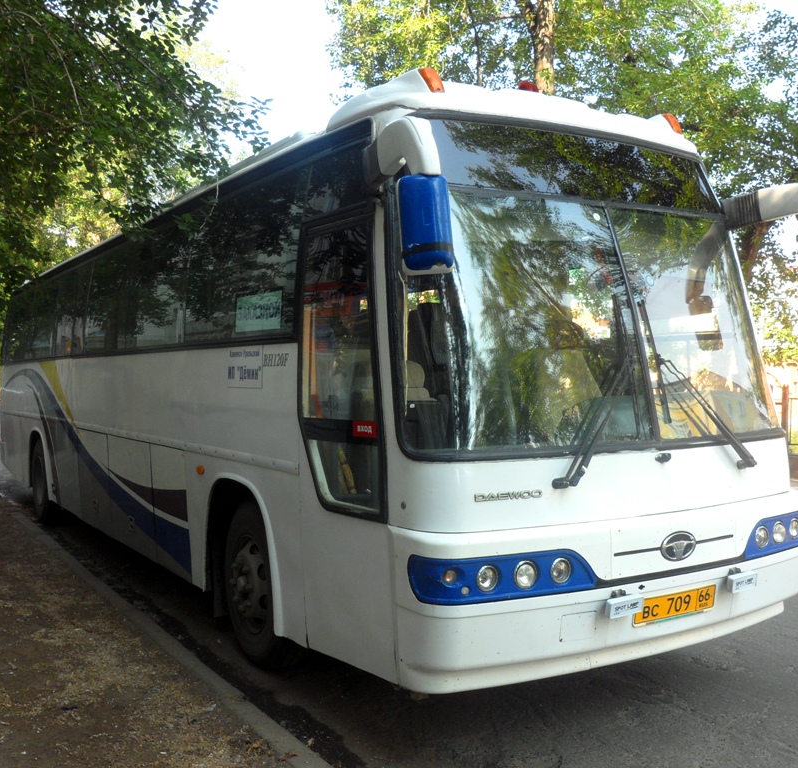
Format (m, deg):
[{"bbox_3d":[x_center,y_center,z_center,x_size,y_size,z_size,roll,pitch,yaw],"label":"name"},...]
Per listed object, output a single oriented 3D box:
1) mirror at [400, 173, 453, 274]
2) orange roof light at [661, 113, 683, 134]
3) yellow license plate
[{"bbox_3d":[0.106,-0.613,3.640,0.200,0.375,0.140,-5,-8,-9],"label":"mirror"},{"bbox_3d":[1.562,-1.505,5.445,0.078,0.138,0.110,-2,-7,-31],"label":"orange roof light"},{"bbox_3d":[1.293,1.026,4.400,0.525,0.120,0.020,-2,9,-31],"label":"yellow license plate"}]

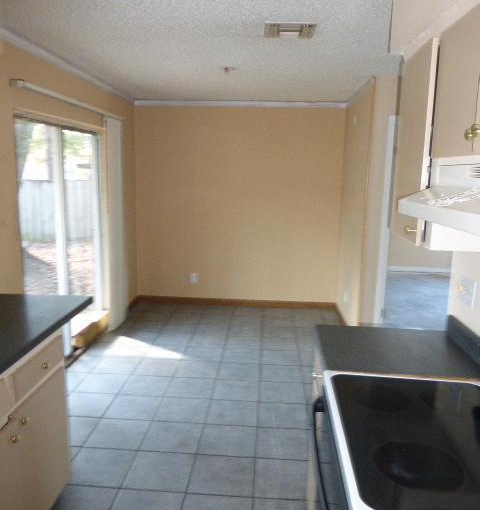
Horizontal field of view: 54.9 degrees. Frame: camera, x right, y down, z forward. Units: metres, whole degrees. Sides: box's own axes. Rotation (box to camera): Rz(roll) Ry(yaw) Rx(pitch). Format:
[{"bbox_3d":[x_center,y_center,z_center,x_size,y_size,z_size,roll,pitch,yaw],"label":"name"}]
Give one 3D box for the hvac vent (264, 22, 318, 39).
[{"bbox_3d":[0.290,-1.295,2.685,0.290,0.025,0.300,2,10,4],"label":"hvac vent"}]

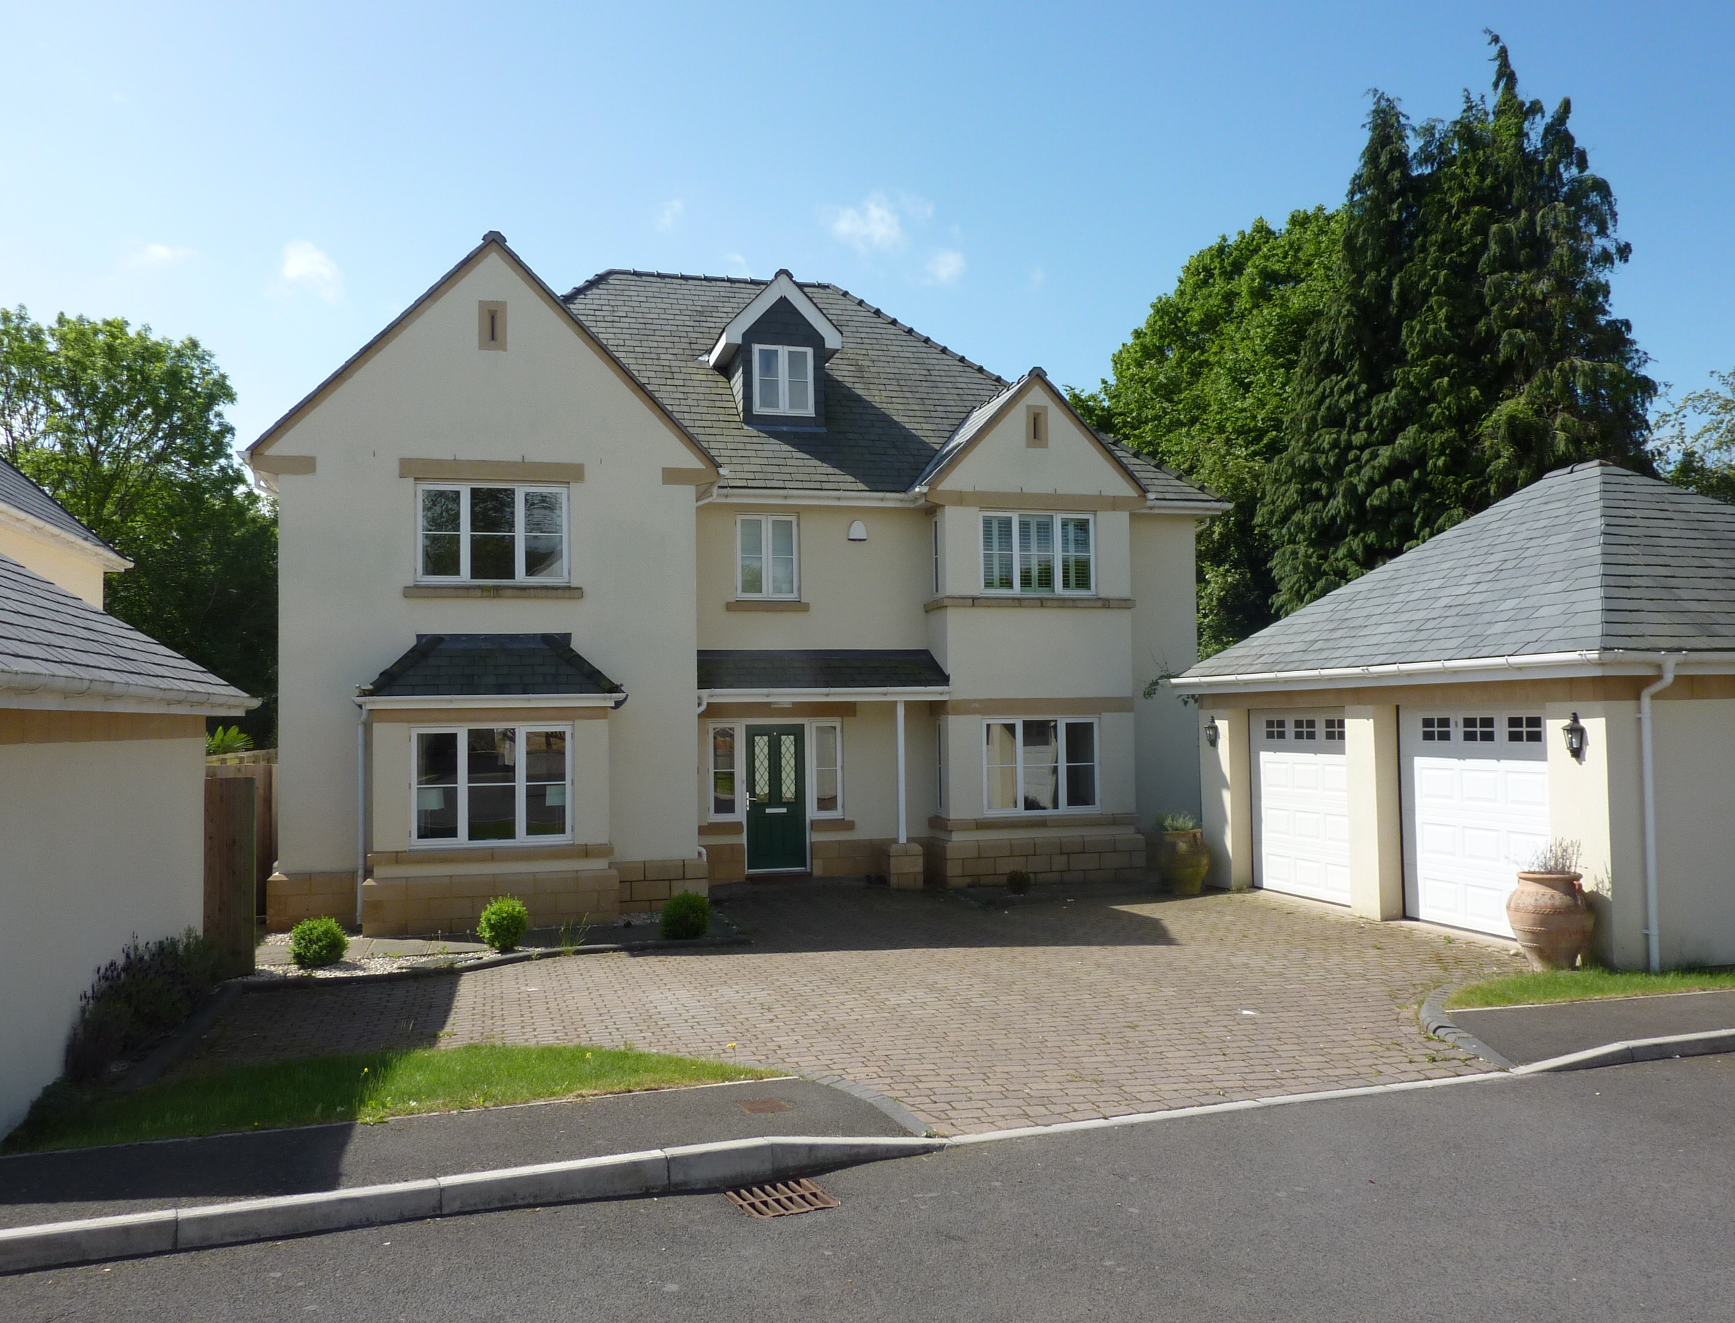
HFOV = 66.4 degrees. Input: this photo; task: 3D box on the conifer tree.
[{"bbox_3d":[12.652,-4.887,27.653,8.242,16.717,7.830,-2,-3,25],"label":"conifer tree"}]

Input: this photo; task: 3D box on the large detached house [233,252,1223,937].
[{"bbox_3d":[-1.854,-1.731,21.183,13.150,9.930,11.850,0,-2,-15],"label":"large detached house"}]

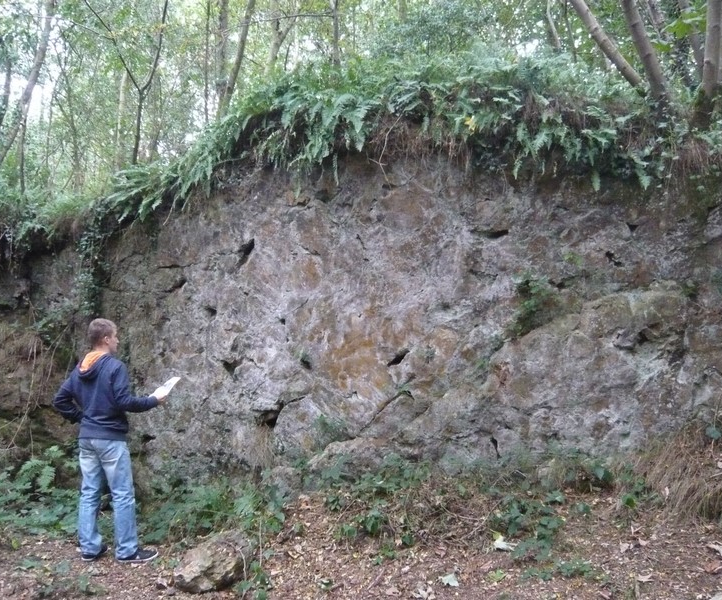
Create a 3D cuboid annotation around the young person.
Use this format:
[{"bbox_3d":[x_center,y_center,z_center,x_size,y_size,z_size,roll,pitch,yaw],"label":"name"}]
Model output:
[{"bbox_3d":[-1.831,0.990,4.730,0.600,1.730,0.520,-2,-3,30],"label":"young person"}]

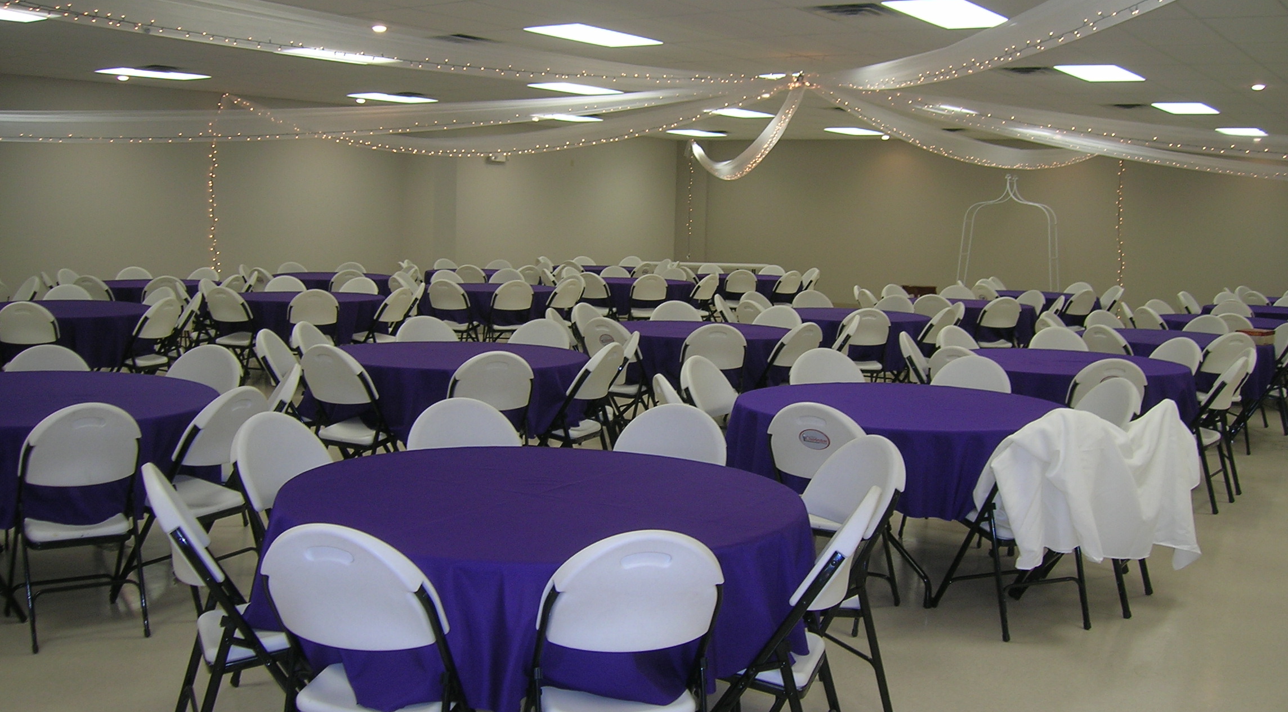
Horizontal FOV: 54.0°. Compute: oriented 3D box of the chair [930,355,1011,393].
[{"bbox_3d":[1.613,0.452,6.571,0.470,0.870,0.560,5,7,28],"label":"chair"}]

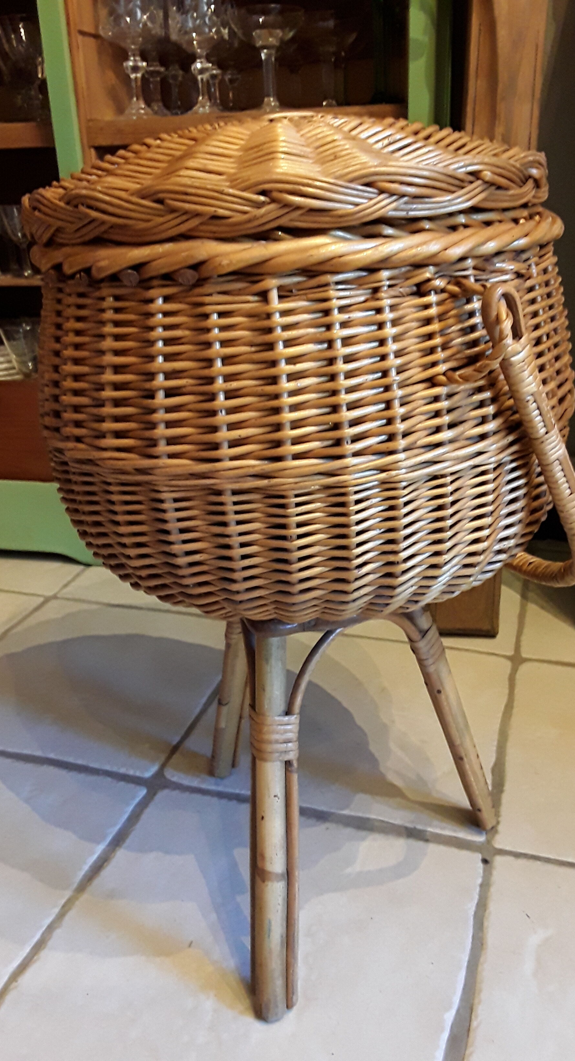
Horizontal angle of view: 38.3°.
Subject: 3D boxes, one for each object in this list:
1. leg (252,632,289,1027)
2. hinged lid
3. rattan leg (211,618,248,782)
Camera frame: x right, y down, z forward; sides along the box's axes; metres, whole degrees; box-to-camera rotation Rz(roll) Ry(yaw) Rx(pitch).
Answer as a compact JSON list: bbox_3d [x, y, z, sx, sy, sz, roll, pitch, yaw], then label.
[{"bbox_3d":[-0.012,0.215,0.594,0.023,0.291,0.023,0,8,0],"label":"leg"},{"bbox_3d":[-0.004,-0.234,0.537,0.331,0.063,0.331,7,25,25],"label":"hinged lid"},{"bbox_3d":[-0.053,0.133,0.796,0.023,0.291,0.023,5,34,-2],"label":"rattan leg"}]

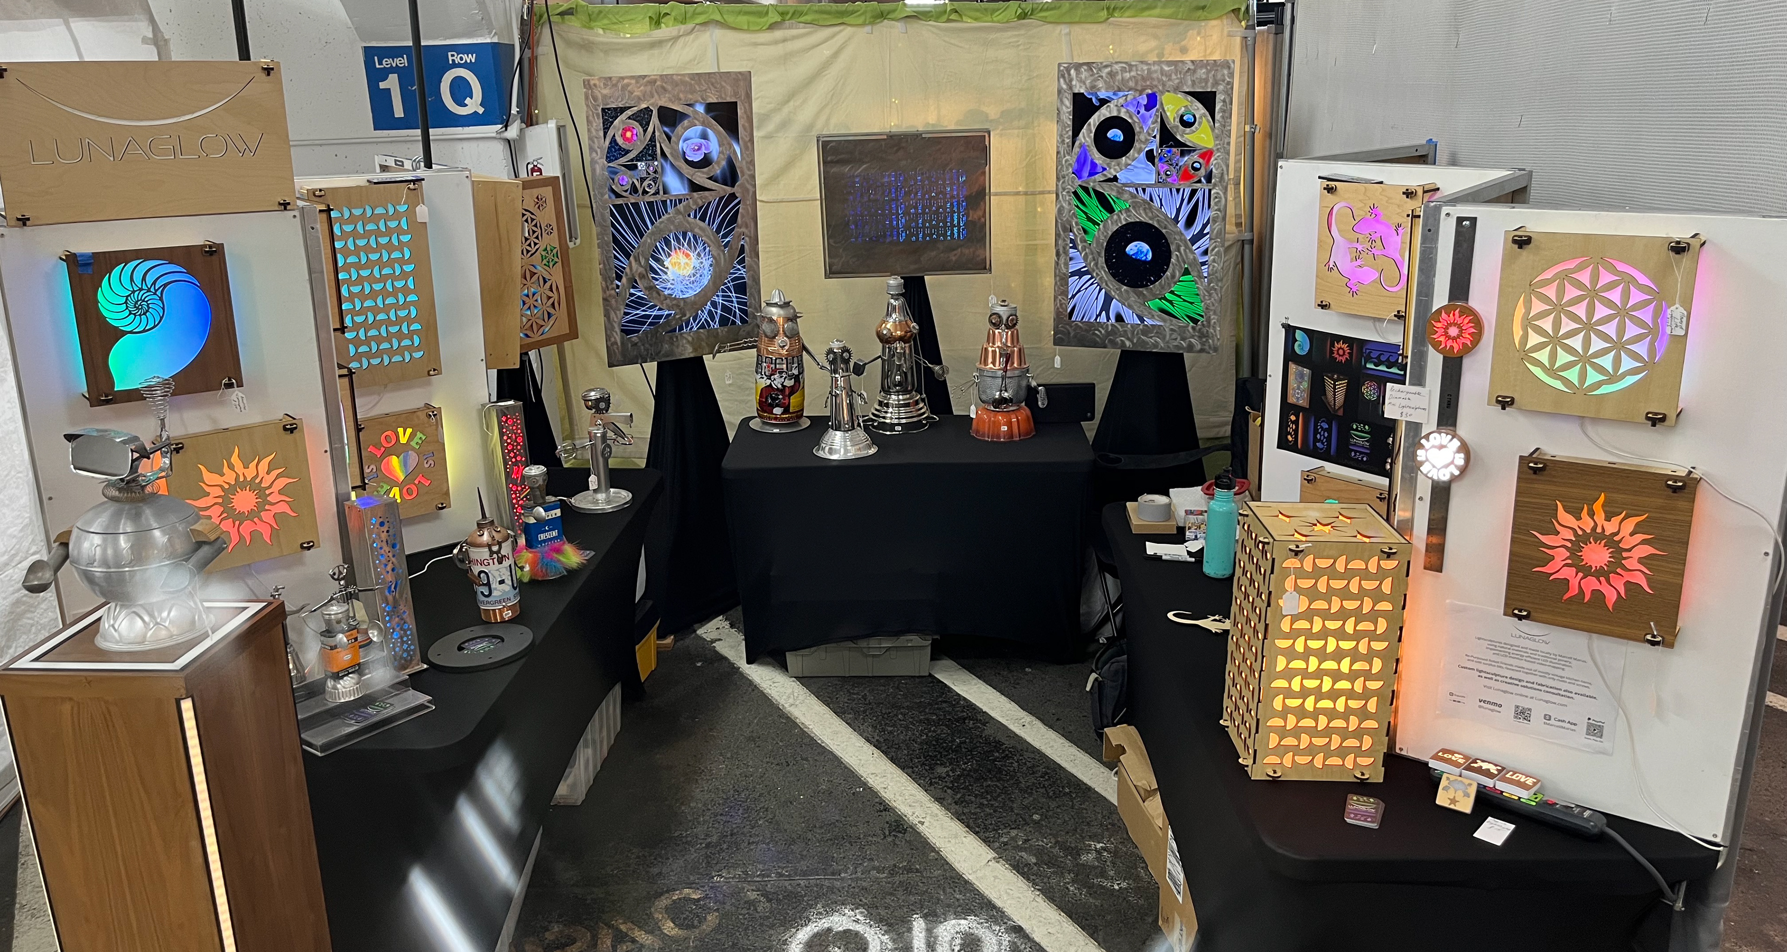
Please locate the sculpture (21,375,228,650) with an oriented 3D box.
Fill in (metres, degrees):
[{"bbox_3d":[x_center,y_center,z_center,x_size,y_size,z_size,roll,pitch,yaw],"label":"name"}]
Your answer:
[{"bbox_3d":[-1.288,0.059,2.266,0.275,0.445,0.235,3,16,13],"label":"sculpture"}]

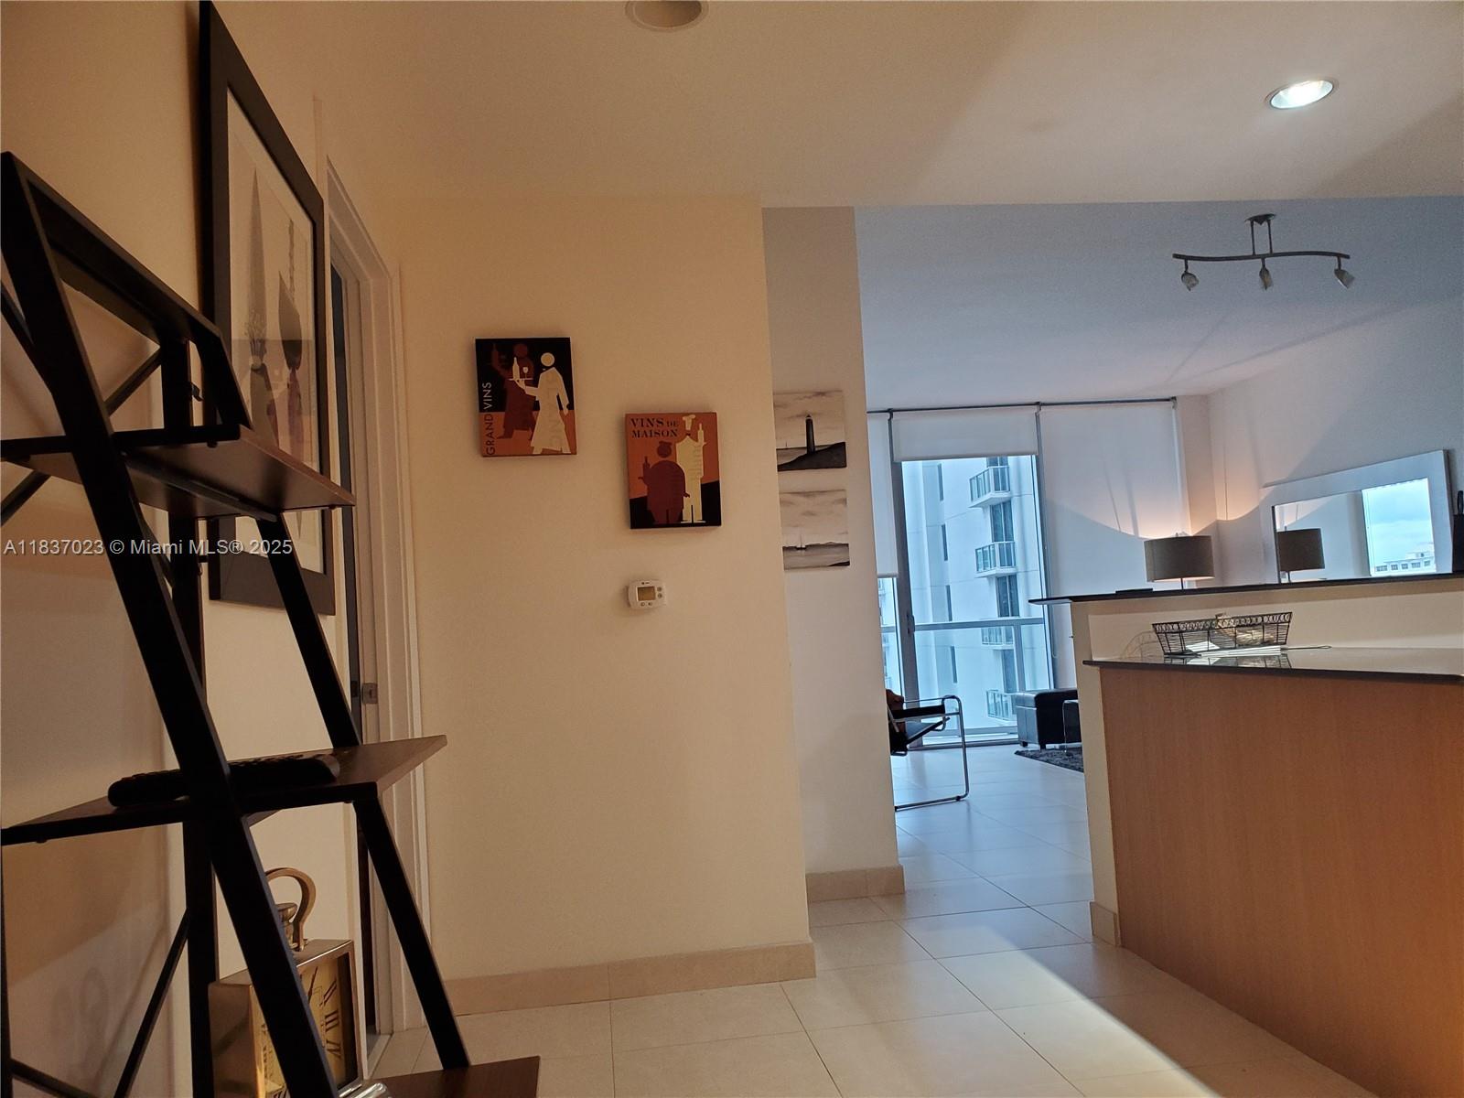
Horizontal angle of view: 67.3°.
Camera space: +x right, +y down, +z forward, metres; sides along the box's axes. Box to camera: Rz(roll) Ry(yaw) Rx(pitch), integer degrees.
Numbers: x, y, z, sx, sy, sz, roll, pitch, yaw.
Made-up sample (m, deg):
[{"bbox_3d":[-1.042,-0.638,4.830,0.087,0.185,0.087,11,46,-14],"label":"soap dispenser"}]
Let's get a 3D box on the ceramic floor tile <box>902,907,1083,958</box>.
[{"bbox_3d":[0.874,1.320,3.789,0.517,0.010,0.499,-3,-4,-7],"label":"ceramic floor tile"}]

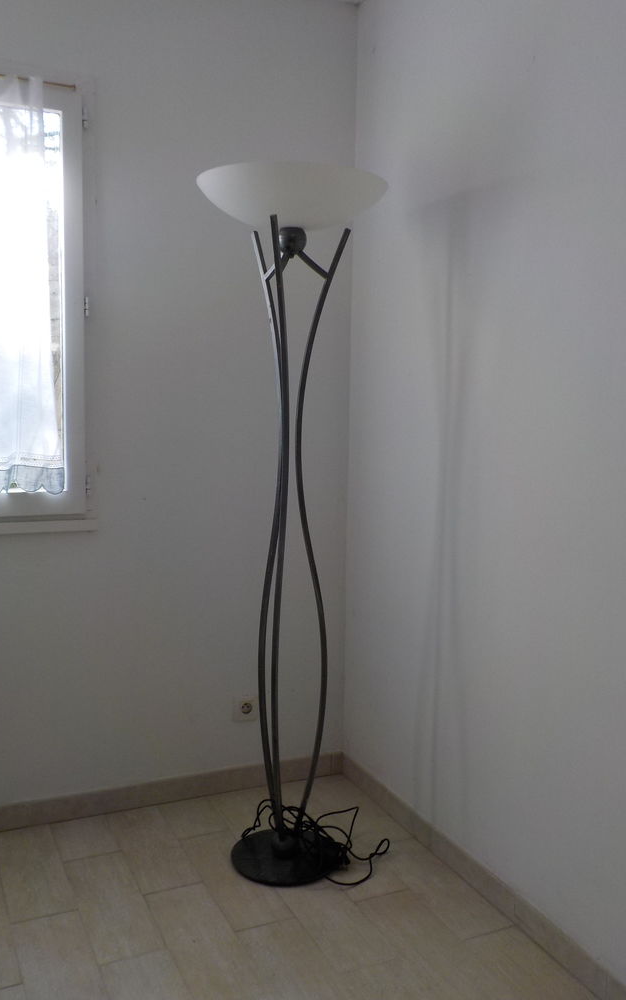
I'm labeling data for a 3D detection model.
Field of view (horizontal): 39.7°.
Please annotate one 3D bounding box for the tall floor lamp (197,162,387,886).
[{"bbox_3d":[-0.060,0.091,2.218,0.465,1.729,0.465,1,6,0],"label":"tall floor lamp"}]

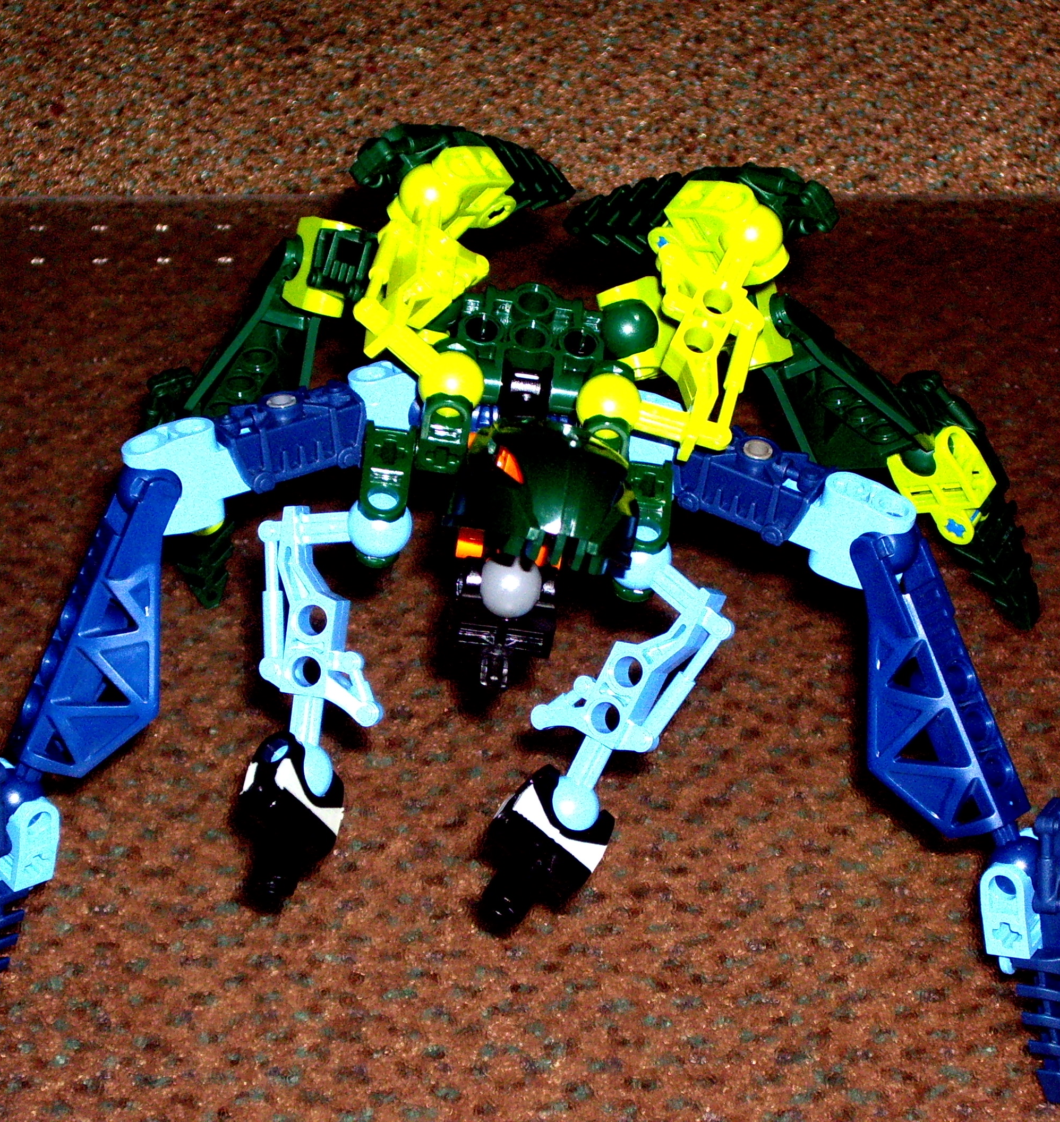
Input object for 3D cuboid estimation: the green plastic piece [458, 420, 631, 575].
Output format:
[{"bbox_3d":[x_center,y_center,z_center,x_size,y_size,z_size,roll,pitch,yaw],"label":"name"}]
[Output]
[{"bbox_3d":[0.002,-0.010,0.633,0.026,0.017,0.019,-2,40,-2],"label":"green plastic piece"}]

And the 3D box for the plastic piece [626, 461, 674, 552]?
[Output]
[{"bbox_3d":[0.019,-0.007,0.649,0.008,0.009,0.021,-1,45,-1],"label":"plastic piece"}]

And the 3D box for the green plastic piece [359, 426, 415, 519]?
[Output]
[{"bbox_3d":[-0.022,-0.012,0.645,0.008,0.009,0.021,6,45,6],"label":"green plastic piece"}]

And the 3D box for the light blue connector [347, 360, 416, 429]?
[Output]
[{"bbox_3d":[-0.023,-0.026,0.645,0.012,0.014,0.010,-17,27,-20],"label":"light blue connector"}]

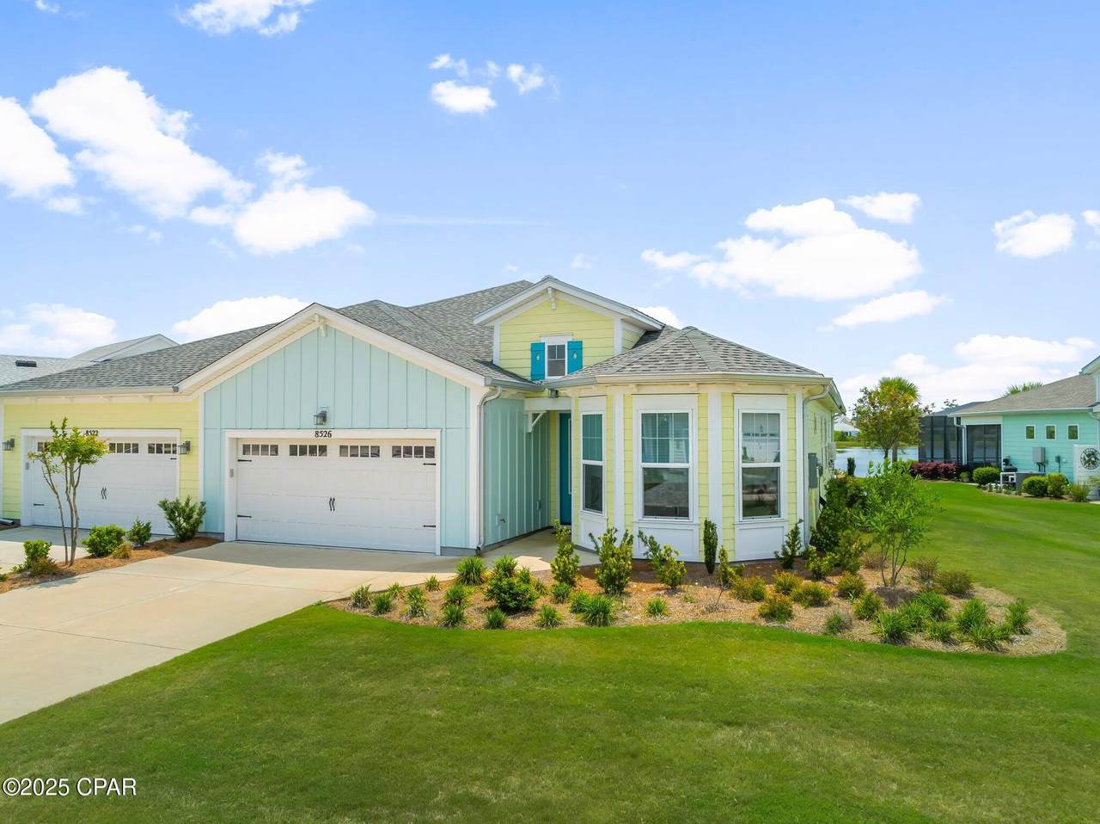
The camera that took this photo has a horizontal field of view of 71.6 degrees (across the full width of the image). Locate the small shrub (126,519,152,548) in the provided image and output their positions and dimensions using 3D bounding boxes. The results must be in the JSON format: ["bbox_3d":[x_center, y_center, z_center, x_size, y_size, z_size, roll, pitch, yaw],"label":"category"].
[{"bbox_3d":[-8.202,2.408,15.200,0.514,0.583,0.514,0,-1,0],"label":"small shrub"}]

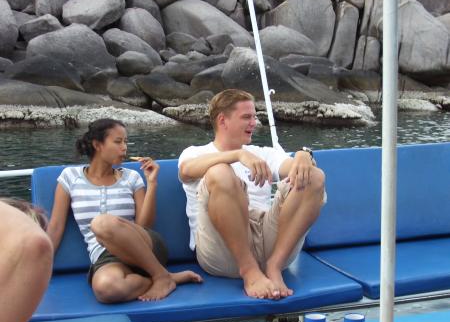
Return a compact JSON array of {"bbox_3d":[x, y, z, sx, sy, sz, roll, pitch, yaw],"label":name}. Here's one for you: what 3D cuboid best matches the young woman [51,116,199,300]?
[{"bbox_3d":[-0.446,0.182,3.680,0.630,0.690,0.750,-1,7,-12],"label":"young woman"}]

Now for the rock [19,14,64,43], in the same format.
[{"bbox_3d":[-4.464,-3.223,20.880,1.087,0.696,0.870,0,7,0],"label":"rock"}]

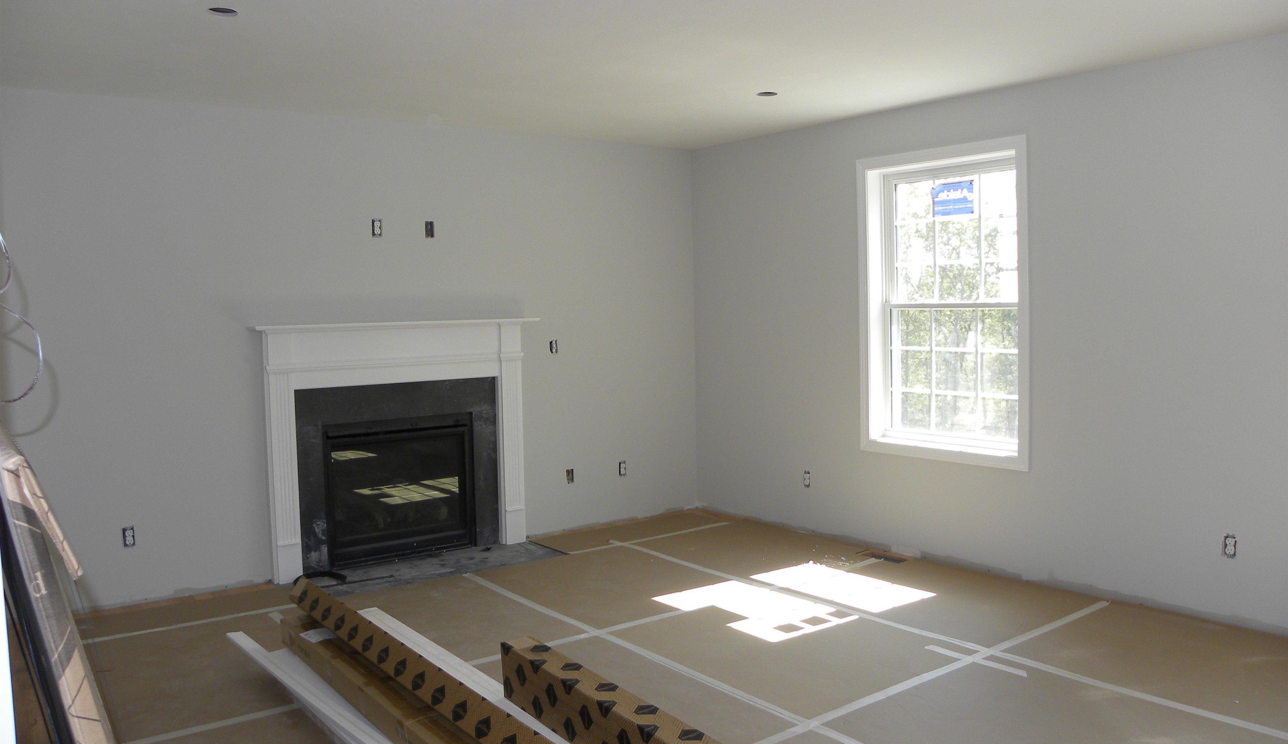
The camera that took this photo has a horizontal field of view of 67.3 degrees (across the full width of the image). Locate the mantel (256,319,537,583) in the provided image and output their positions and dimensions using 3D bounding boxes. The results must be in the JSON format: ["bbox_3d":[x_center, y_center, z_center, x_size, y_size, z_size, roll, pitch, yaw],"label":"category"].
[{"bbox_3d":[-1.283,0.386,5.274,1.587,1.308,0.159,-4,5,-37],"label":"mantel"}]

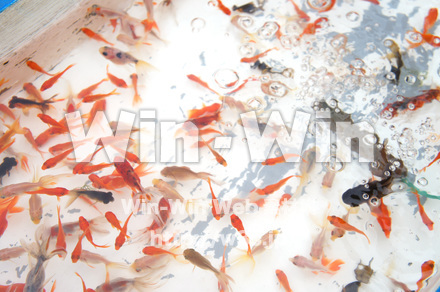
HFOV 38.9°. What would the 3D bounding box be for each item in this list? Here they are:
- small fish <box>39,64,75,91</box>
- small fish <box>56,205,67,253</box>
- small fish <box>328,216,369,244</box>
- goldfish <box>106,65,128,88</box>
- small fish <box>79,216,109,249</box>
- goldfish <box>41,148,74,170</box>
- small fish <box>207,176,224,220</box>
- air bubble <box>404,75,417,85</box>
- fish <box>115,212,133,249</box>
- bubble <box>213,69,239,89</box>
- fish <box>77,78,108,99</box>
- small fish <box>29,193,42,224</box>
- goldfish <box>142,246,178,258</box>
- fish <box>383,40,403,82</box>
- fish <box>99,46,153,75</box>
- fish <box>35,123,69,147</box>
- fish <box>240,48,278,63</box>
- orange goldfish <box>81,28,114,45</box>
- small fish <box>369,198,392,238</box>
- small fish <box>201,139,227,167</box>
[{"bbox_3d":[-0.223,-0.095,0.859,0.011,0.015,0.058,42,70,19],"label":"small fish"},{"bbox_3d":[-0.189,0.100,0.734,0.011,0.016,0.062,-9,59,-5],"label":"small fish"},{"bbox_3d":[0.131,0.085,0.633,0.051,0.014,0.012,32,68,22],"label":"small fish"},{"bbox_3d":[-0.140,-0.093,0.855,0.013,0.013,0.045,-38,63,-23],"label":"goldfish"},{"bbox_3d":[-0.146,0.100,0.720,0.018,0.013,0.048,-30,60,-20],"label":"small fish"},{"bbox_3d":[-0.206,0.015,0.802,0.056,0.016,0.012,-36,64,-21],"label":"goldfish"},{"bbox_3d":[-0.007,0.059,0.699,0.012,0.014,0.054,-11,61,-6],"label":"small fish"},{"bbox_3d":[0.254,-0.088,0.829,0.015,0.011,0.015,0,59,0],"label":"air bubble"},{"bbox_3d":[-0.104,0.093,0.679,0.012,0.013,0.045,15,61,9],"label":"fish"},{"bbox_3d":[0.007,-0.079,0.721,0.027,0.014,0.027,0,60,7],"label":"bubble"},{"bbox_3d":[-0.175,-0.079,0.857,0.050,0.015,0.012,-33,68,-15],"label":"fish"},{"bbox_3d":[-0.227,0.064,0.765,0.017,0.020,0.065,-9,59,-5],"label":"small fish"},{"bbox_3d":[-0.069,0.124,0.719,0.043,0.015,0.011,8,57,5],"label":"goldfish"},{"bbox_3d":[0.237,-0.117,0.864,0.016,0.021,0.070,1,59,0],"label":"fish"},{"bbox_3d":[-0.118,-0.107,0.779,0.081,0.021,0.018,22,65,18],"label":"fish"},{"bbox_3d":[-0.221,-0.013,0.832,0.054,0.022,0.016,-32,62,-19],"label":"fish"},{"bbox_3d":[0.055,-0.127,0.871,0.056,0.015,0.009,-19,61,-11],"label":"fish"},{"bbox_3d":[-0.174,-0.156,0.888,0.056,0.016,0.010,28,63,16],"label":"orange goldfish"},{"bbox_3d":[0.193,0.085,0.730,0.015,0.013,0.053,1,55,1],"label":"small fish"},{"bbox_3d":[-0.007,0.007,0.729,0.011,0.013,0.045,-34,65,-18],"label":"small fish"}]

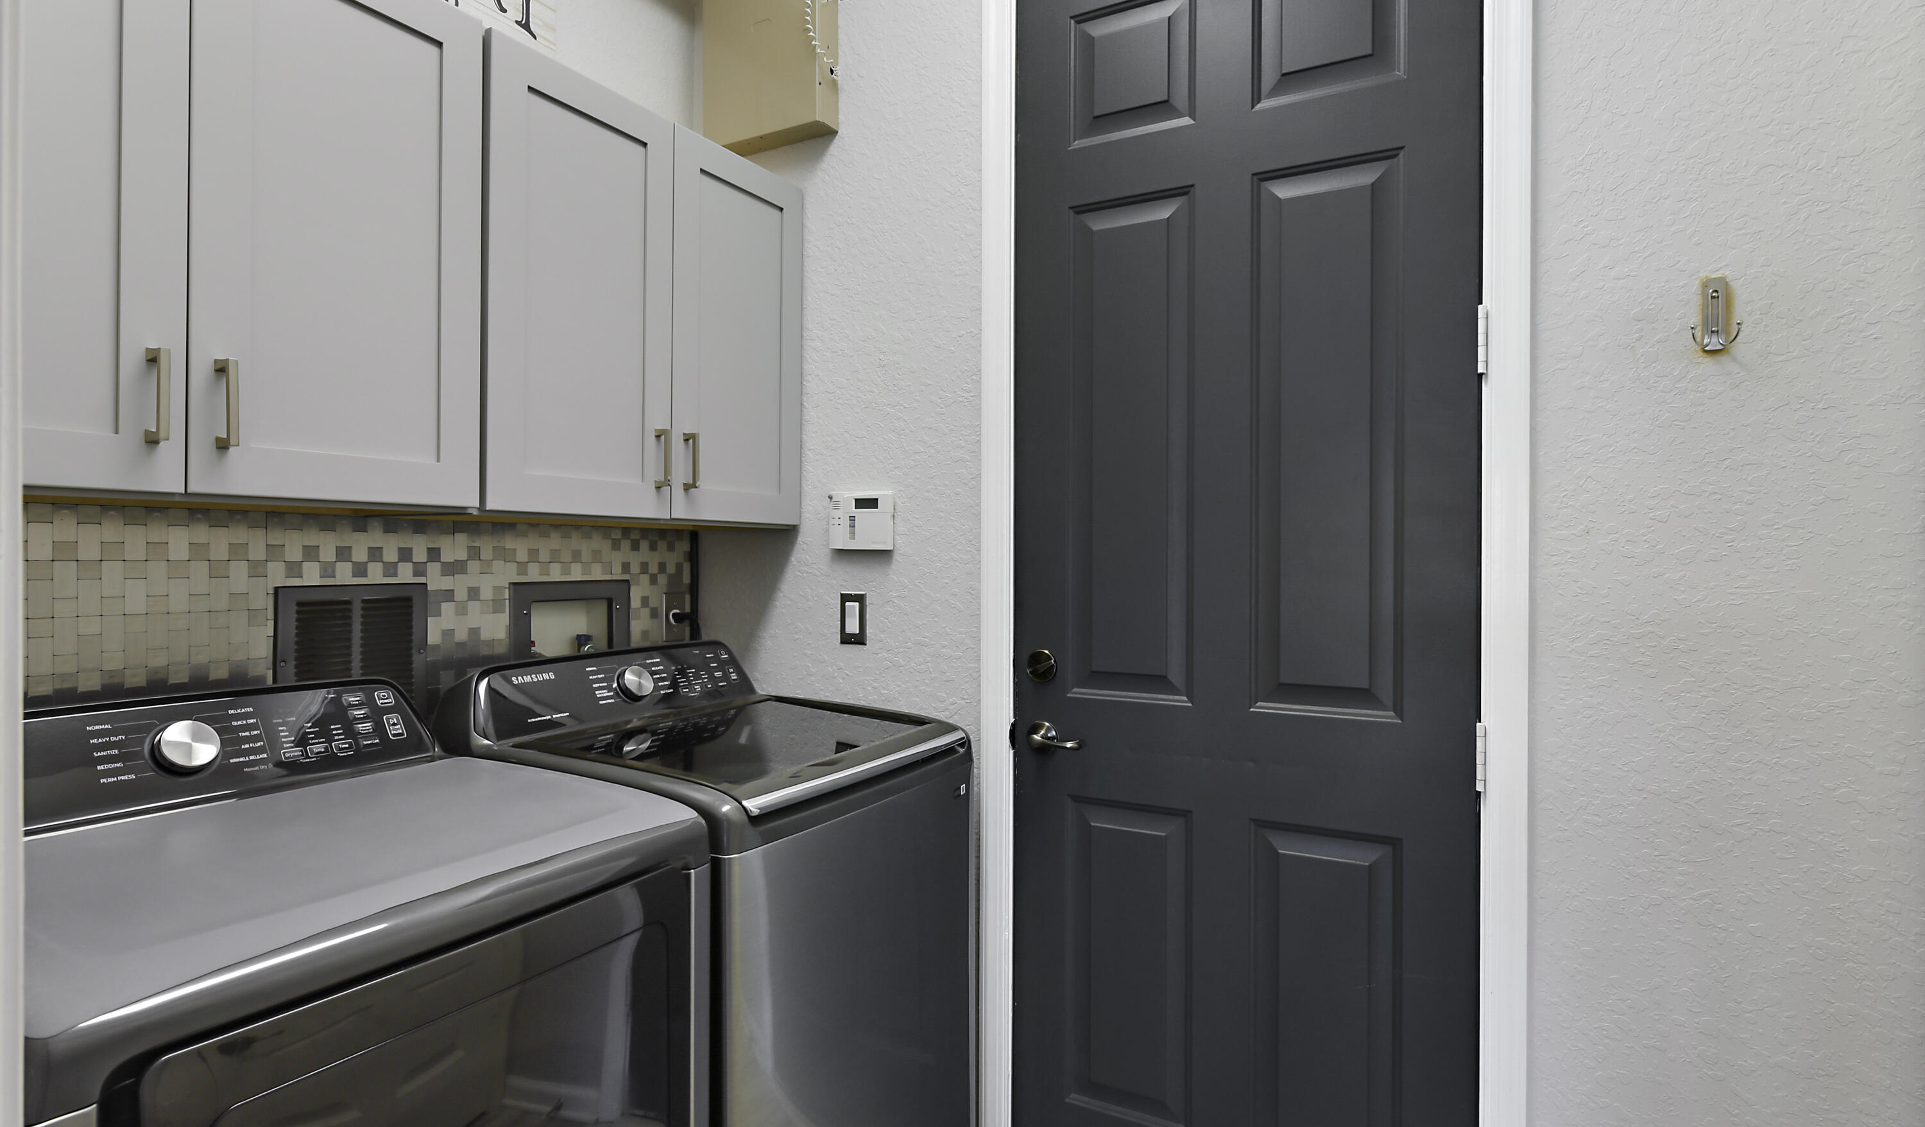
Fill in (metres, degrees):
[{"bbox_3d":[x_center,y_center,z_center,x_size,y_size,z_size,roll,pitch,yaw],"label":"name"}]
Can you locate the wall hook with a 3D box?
[{"bbox_3d":[1.077,-0.356,1.377,0.056,0.101,0.027,0,0,28],"label":"wall hook"}]

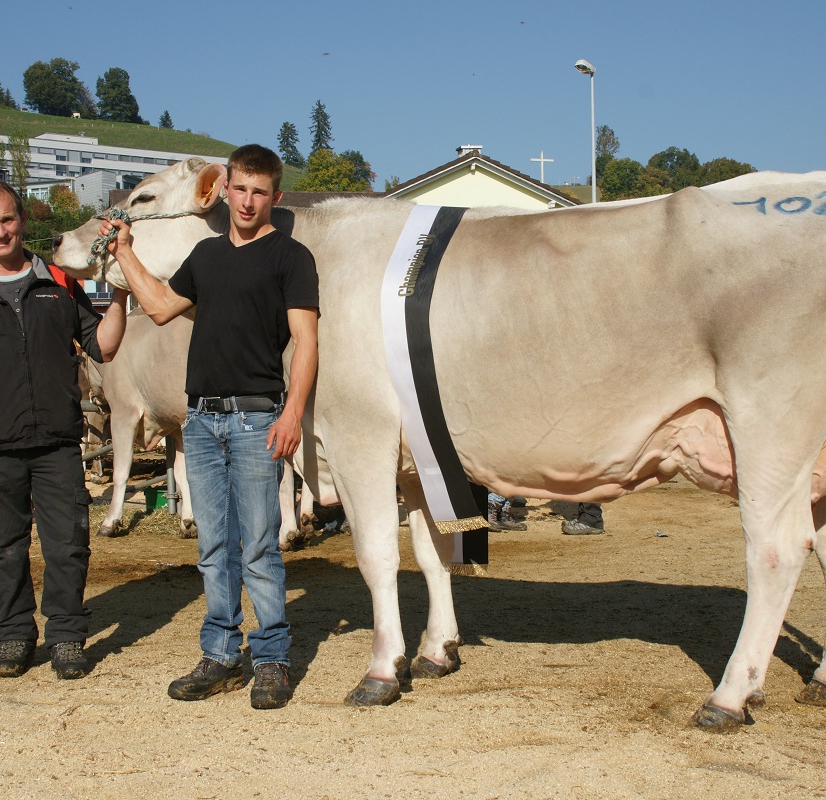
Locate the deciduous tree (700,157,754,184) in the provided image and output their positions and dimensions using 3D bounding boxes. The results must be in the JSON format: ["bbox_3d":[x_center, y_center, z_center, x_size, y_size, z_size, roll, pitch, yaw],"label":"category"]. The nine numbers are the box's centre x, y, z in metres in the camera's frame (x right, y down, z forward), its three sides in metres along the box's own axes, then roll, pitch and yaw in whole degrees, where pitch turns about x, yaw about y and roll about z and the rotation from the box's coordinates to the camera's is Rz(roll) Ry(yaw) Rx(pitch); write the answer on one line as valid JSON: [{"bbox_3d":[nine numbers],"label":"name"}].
[{"bbox_3d":[32.662,-22.277,135.000,5.900,6.000,5.600,-1,0,0],"label":"deciduous tree"}]

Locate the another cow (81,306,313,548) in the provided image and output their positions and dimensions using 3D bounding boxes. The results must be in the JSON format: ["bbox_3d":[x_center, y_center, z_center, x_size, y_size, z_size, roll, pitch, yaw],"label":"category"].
[{"bbox_3d":[-1.470,0.170,8.550,2.250,1.500,0.650,-1,0,34],"label":"another cow"}]

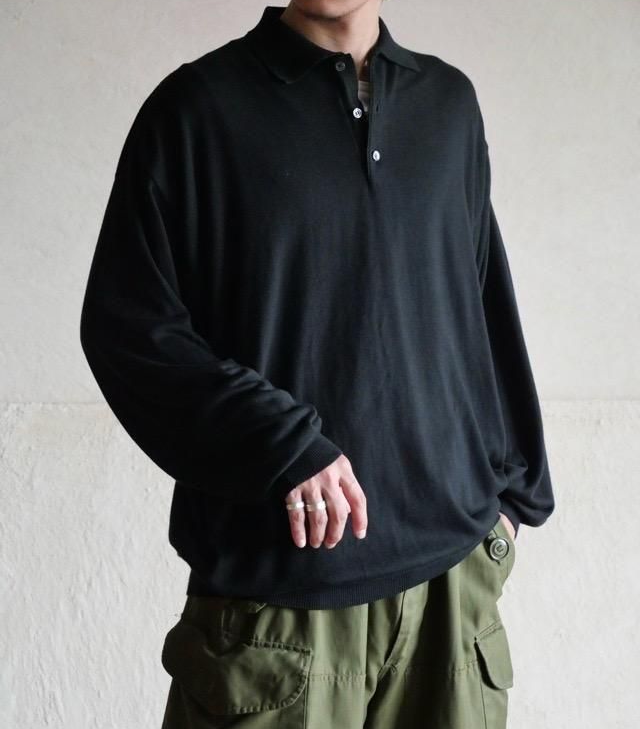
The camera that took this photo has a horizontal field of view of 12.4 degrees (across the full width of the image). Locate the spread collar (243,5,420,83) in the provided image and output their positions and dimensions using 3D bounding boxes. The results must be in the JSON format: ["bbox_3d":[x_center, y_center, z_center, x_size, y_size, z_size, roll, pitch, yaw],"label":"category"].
[{"bbox_3d":[0.012,-0.341,3.130,0.185,0.090,0.155,0,1,-23],"label":"spread collar"}]

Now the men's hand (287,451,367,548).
[{"bbox_3d":[0.004,0.135,2.970,0.085,0.105,0.070,0,1,6],"label":"men's hand"}]

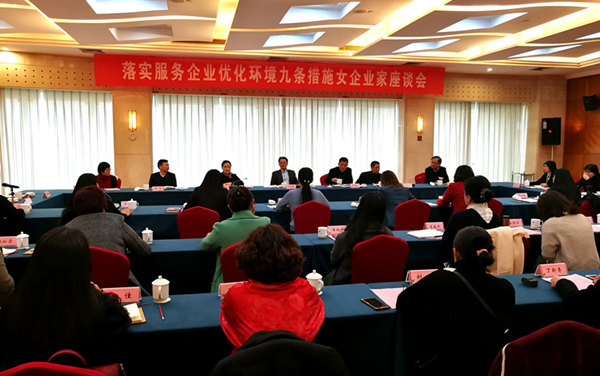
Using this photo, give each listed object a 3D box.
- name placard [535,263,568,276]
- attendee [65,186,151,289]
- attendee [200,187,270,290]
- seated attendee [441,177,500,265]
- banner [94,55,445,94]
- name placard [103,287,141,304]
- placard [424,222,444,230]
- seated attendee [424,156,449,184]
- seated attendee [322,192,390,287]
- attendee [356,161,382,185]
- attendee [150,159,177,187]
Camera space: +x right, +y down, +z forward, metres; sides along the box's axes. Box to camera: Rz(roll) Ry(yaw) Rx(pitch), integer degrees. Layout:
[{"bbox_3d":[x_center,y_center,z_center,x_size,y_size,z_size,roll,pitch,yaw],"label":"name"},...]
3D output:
[{"bbox_3d":[1.588,0.503,2.943,0.192,0.084,0.065,-1,5,-12],"label":"name placard"},{"bbox_3d":[-1.338,0.614,3.278,0.600,1.261,0.800,-1,6,-12],"label":"attendee"},{"bbox_3d":[-0.469,0.608,3.519,0.530,1.231,0.780,-1,6,-12],"label":"attendee"},{"bbox_3d":[1.379,0.569,3.802,0.530,1.300,0.750,-1,5,-15],"label":"seated attendee"},{"bbox_3d":[-0.371,-2.547,10.677,8.042,0.648,0.030,-1,6,-12],"label":"banner"},{"bbox_3d":[-0.921,0.543,2.418,0.192,0.084,0.065,0,5,-5],"label":"name placard"},{"bbox_3d":[1.299,0.362,4.519,0.192,0.084,0.065,-1,5,-10],"label":"placard"},{"bbox_3d":[2.917,0.000,9.662,0.540,1.289,0.750,-1,5,-7],"label":"seated attendee"},{"bbox_3d":[0.453,0.625,3.595,0.520,1.220,0.750,-1,5,-12],"label":"seated attendee"},{"bbox_3d":[1.366,0.073,9.328,0.560,1.200,0.750,-2,6,-20],"label":"attendee"},{"bbox_3d":[-2.477,0.121,8.490,0.540,1.252,0.750,-1,6,-14],"label":"attendee"}]

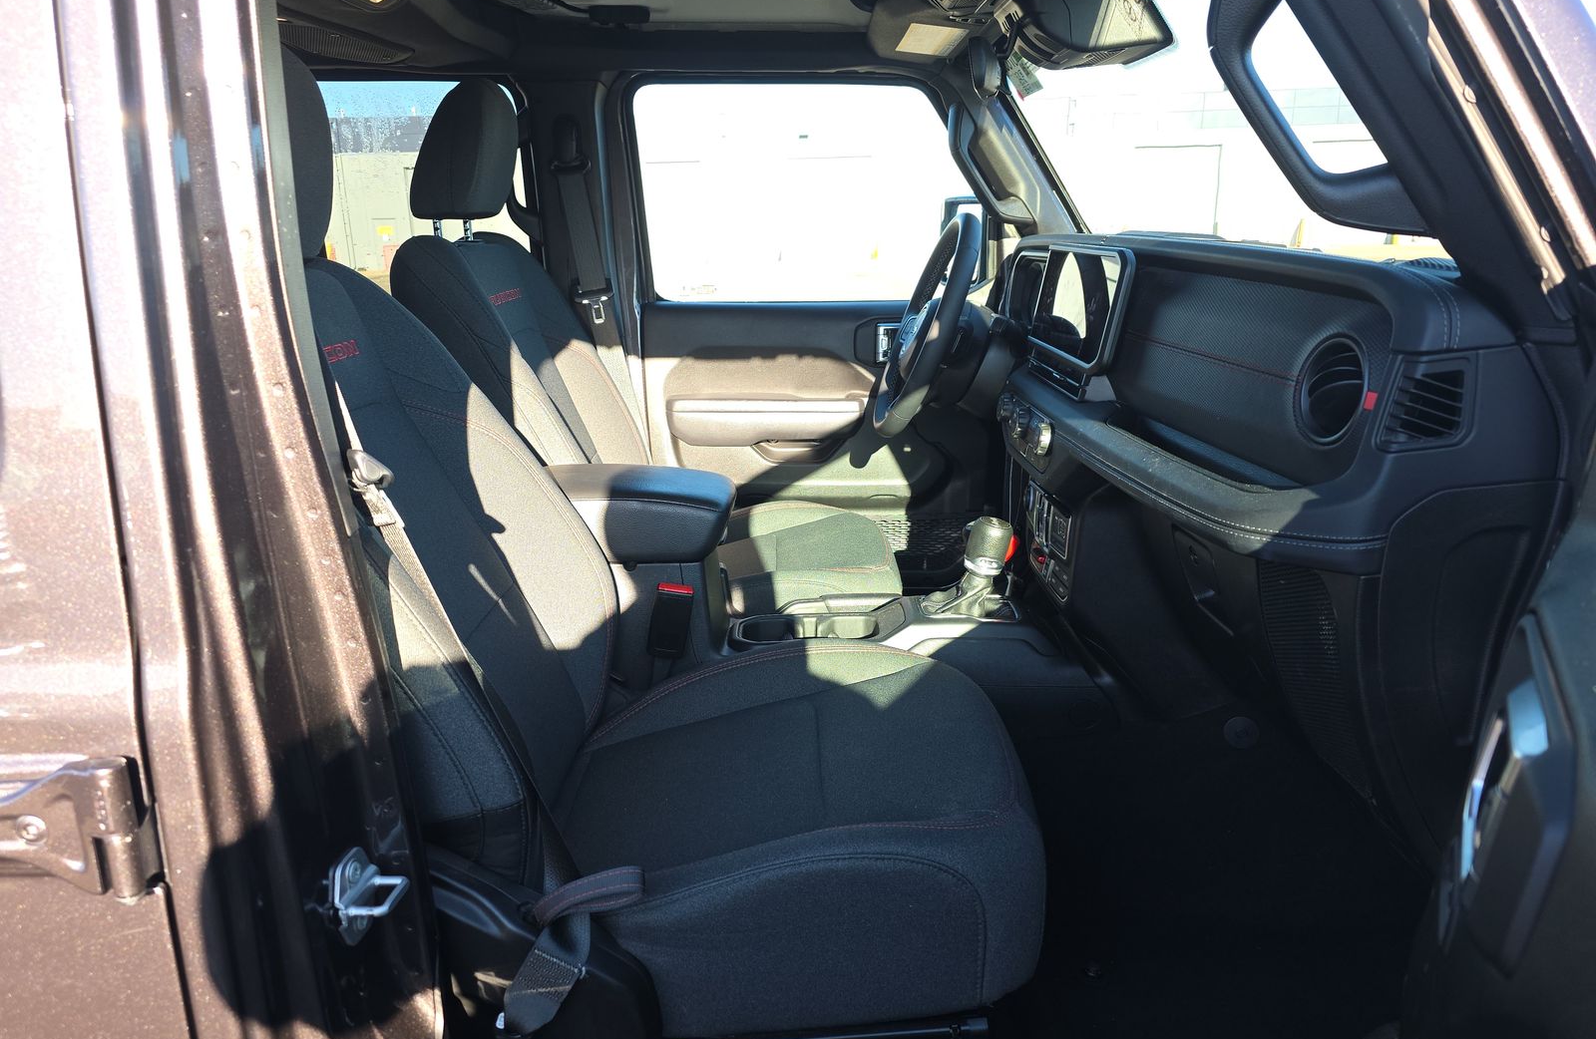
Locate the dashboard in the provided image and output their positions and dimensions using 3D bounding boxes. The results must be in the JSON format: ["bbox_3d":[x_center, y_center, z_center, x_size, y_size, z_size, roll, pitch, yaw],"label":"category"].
[{"bbox_3d":[0.462,-0.136,1.386,0.347,0.469,1.387,0,15,1],"label":"dashboard"}]

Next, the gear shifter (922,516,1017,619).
[{"bbox_3d":[0.233,0.058,1.452,0.112,0.138,0.087,0,15,1],"label":"gear shifter"}]

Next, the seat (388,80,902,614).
[{"bbox_3d":[-0.223,-0.264,1.760,0.806,0.877,0.541,0,15,1],"label":"seat"}]

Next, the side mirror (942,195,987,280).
[{"bbox_3d":[0.401,-0.587,2.239,0.130,0.200,0.210,-5,16,-12],"label":"side mirror"}]

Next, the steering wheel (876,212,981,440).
[{"bbox_3d":[0.218,-0.315,1.762,0.097,0.377,0.377,18,15,-4],"label":"steering wheel"}]

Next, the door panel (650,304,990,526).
[{"bbox_3d":[0.082,-0.209,2.099,0.796,0.459,0.112,0,15,1],"label":"door panel"}]

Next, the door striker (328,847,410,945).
[{"bbox_3d":[-0.302,0.271,0.749,0.051,0.071,0.047,0,15,1],"label":"door striker"}]

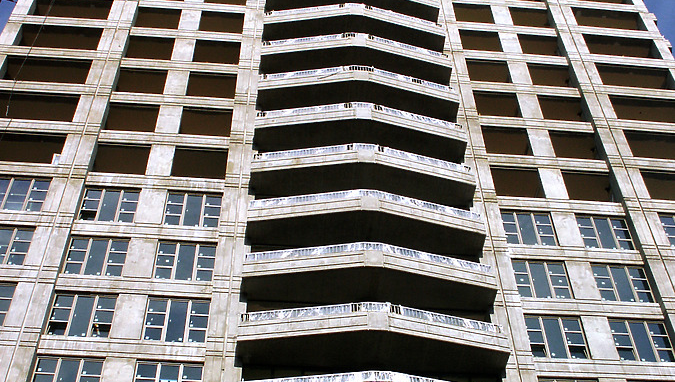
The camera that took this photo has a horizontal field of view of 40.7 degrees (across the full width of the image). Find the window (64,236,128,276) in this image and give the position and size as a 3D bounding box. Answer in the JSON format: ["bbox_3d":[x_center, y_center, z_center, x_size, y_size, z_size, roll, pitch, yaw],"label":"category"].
[{"bbox_3d":[-9.238,2.542,35.094,2.267,1.981,0.150,3,-49,-4],"label":"window"}]

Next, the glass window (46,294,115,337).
[{"bbox_3d":[-9.168,4.489,32.839,2.267,1.981,0.150,3,-49,-4],"label":"glass window"}]

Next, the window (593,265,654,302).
[{"bbox_3d":[11.534,3.737,36.661,2.250,1.981,0.150,3,-49,-4],"label":"window"}]

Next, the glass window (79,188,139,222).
[{"bbox_3d":[-9.172,0.666,36.794,2.274,1.971,0.133,3,-49,-4],"label":"glass window"}]

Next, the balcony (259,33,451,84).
[{"bbox_3d":[0.954,-6.591,44.800,9.381,1.283,2.213,3,-49,-4],"label":"balcony"}]

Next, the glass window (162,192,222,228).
[{"bbox_3d":[-5.940,0.786,37.595,2.313,1.981,0.150,3,-49,-4],"label":"glass window"}]

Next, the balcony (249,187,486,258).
[{"bbox_3d":[1.188,1.179,36.440,9.512,1.314,2.224,3,-49,-4],"label":"balcony"}]

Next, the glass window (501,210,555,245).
[{"bbox_3d":[8.186,1.602,38.647,2.209,1.981,0.150,3,-49,-4],"label":"glass window"}]

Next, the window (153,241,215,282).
[{"bbox_3d":[-5.882,2.747,35.332,2.313,1.981,0.150,3,-49,-4],"label":"window"}]

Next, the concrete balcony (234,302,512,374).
[{"bbox_3d":[1.303,5.052,32.109,9.551,1.278,1.910,3,-49,-4],"label":"concrete balcony"}]

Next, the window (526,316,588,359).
[{"bbox_3d":[8.302,5.515,34.269,2.210,2.030,0.150,3,-49,-4],"label":"window"}]

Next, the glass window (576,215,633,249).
[{"bbox_3d":[11.251,1.843,38.348,2.243,1.971,0.133,3,-49,-4],"label":"glass window"}]

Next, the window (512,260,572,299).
[{"bbox_3d":[8.261,3.549,36.552,2.197,2.043,0.150,3,-49,-4],"label":"window"}]

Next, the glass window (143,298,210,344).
[{"bbox_3d":[-5.727,4.721,32.598,2.285,1.971,0.133,3,-49,-4],"label":"glass window"}]

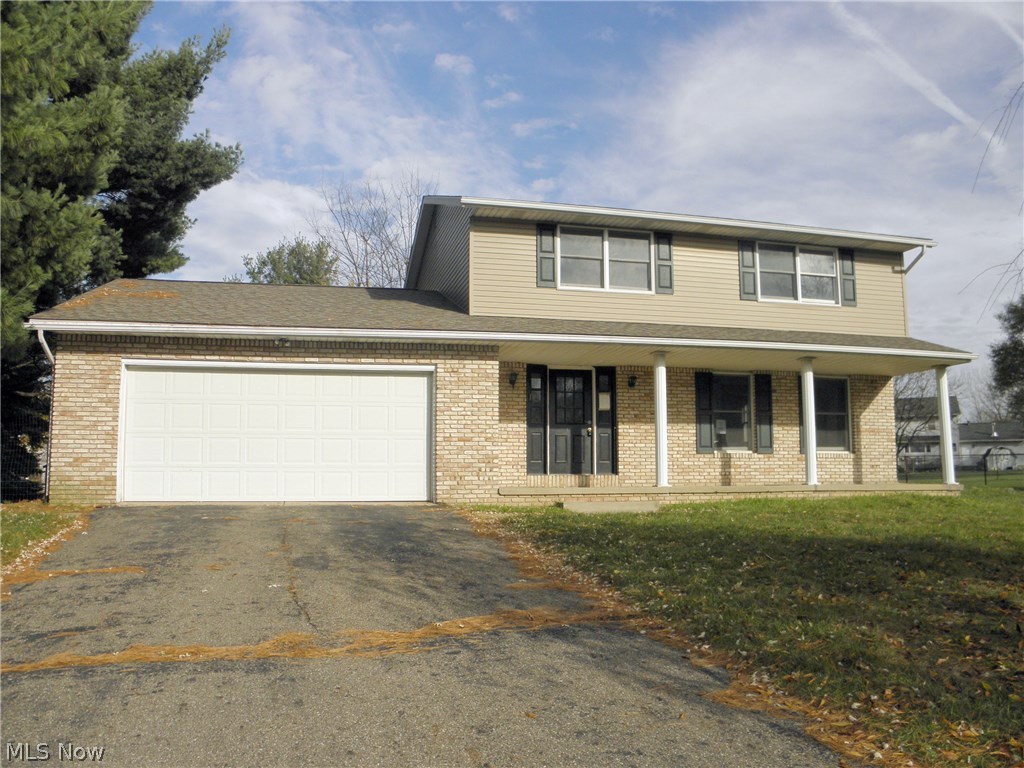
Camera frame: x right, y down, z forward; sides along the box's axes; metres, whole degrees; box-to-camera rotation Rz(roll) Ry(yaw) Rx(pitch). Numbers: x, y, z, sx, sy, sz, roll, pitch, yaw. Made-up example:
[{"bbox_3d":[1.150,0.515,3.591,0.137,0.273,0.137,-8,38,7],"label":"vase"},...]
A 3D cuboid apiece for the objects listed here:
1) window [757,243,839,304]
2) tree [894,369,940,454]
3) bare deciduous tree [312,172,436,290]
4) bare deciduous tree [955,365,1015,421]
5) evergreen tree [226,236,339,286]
[{"bbox_3d":[6.382,-2.410,18.437,2.060,1.350,0.120,1,-7,-14],"label":"window"},{"bbox_3d":[14.236,0.917,30.588,4.600,5.640,4.600,-3,-7,25],"label":"tree"},{"bbox_3d":[-5.604,-2.467,34.008,6.200,13.330,6.200,1,-7,-9],"label":"bare deciduous tree"},{"bbox_3d":[51.192,3.863,90.122,8.200,11.860,8.200,-4,-8,29],"label":"bare deciduous tree"},{"bbox_3d":[-9.050,-1.002,33.841,6.200,10.410,6.200,1,-7,-15],"label":"evergreen tree"}]

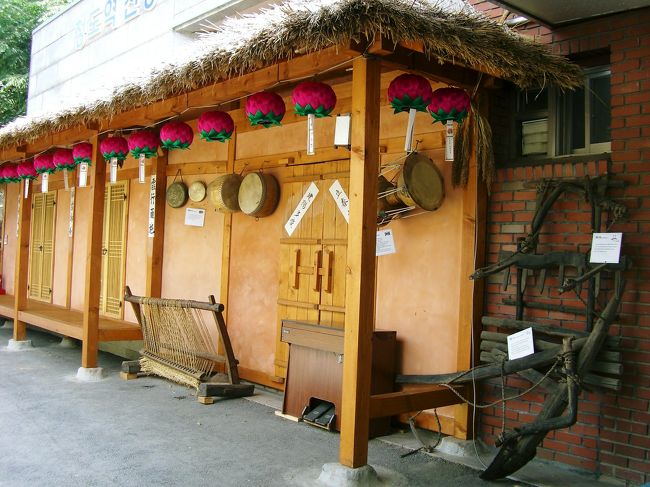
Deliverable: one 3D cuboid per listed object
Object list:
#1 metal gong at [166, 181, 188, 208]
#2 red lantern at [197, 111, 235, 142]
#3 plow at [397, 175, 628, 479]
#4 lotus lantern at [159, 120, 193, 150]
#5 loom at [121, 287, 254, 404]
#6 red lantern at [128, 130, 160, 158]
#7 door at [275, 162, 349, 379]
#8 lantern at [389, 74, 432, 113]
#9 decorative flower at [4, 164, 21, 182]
[{"bbox_3d":[-1.632,-0.530,7.850,0.084,0.281,0.276,3,-2,-42],"label":"metal gong"},{"bbox_3d":[-0.817,-0.881,5.370,0.270,0.240,0.270,2,-1,0],"label":"red lantern"},{"bbox_3d":[1.068,0.526,4.416,0.580,1.780,1.420,3,-2,-41],"label":"plow"},{"bbox_3d":[-1.288,-0.942,6.230,0.291,0.256,0.291,2,-1,0],"label":"lotus lantern"},{"bbox_3d":[-1.345,0.942,6.812,0.520,0.930,1.660,3,-2,-41],"label":"loom"},{"bbox_3d":[-1.793,-0.981,7.087,0.310,0.275,0.310,3,-1,-40],"label":"red lantern"},{"bbox_3d":[-0.016,0.268,6.071,0.069,1.935,1.202,3,-2,-42],"label":"door"},{"bbox_3d":[0.537,-0.942,4.480,0.270,0.240,0.270,2,-1,0],"label":"lantern"},{"bbox_3d":[-4.497,-1.010,10.215,0.280,0.255,0.280,3,-1,-40],"label":"decorative flower"}]

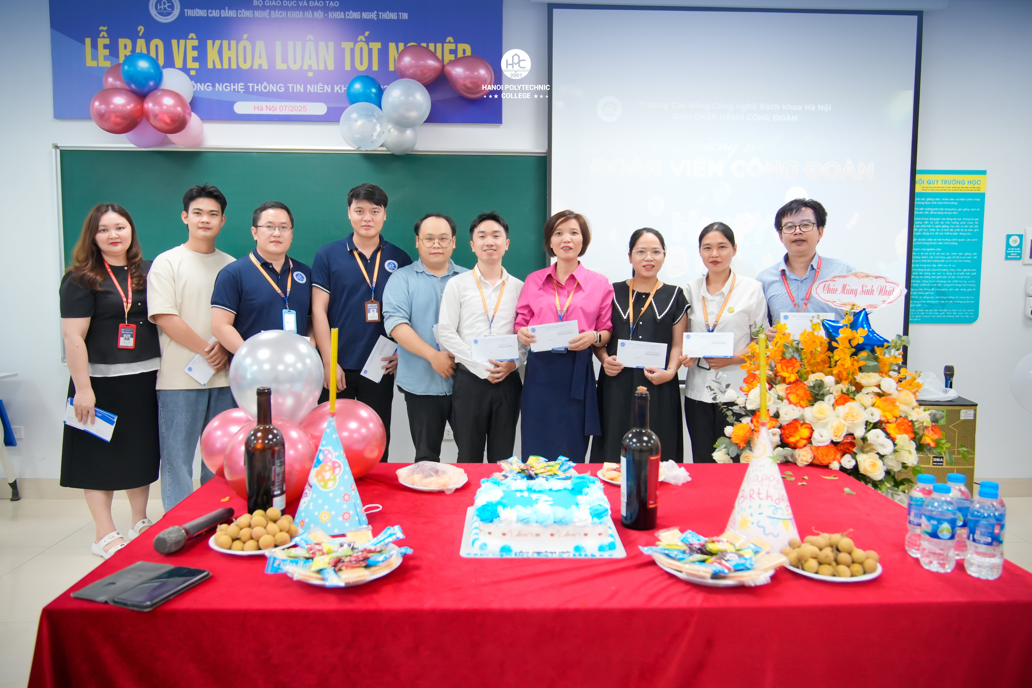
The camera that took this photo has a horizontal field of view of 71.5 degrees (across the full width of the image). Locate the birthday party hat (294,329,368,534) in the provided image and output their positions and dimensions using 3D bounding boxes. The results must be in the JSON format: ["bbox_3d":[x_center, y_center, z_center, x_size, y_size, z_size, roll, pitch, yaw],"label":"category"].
[{"bbox_3d":[-0.384,0.173,1.478,0.149,0.408,0.149,0,5,0],"label":"birthday party hat"}]

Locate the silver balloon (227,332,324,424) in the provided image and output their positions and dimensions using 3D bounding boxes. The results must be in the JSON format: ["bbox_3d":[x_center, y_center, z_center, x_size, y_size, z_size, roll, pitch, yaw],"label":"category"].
[{"bbox_3d":[-0.640,0.099,1.920,0.245,0.275,0.245,0,4,0],"label":"silver balloon"}]

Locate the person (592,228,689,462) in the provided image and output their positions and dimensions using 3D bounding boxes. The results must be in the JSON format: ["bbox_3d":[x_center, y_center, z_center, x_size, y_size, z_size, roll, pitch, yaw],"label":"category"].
[{"bbox_3d":[0.587,0.223,3.413,0.470,1.528,0.360,2,5,13],"label":"person"}]

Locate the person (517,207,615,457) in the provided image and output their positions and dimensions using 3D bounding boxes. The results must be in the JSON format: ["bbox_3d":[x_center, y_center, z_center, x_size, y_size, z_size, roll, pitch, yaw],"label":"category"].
[{"bbox_3d":[0.222,0.186,3.360,0.470,1.606,0.380,1,5,3],"label":"person"}]

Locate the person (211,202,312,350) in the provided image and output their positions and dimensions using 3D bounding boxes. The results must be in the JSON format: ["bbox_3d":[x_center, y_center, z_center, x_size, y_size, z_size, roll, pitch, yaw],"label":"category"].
[{"bbox_3d":[-1.165,0.156,3.378,0.520,1.642,0.380,-3,6,-32],"label":"person"}]

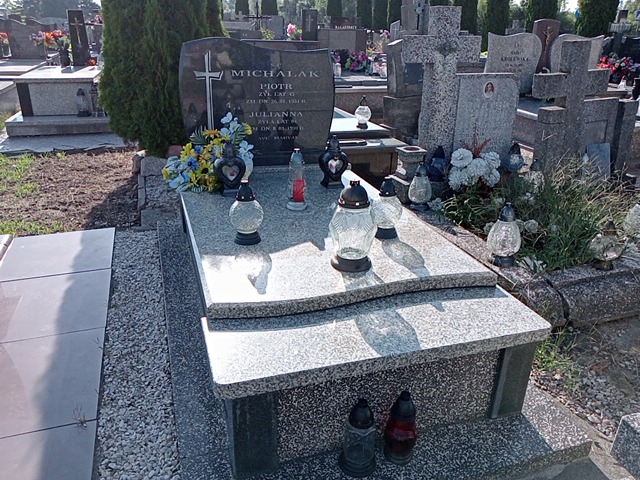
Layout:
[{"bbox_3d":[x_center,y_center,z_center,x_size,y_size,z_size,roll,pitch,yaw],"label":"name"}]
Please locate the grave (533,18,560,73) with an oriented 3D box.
[{"bbox_3d":[2.755,-2.268,6.406,0.340,0.850,0.090,-6,24,-17],"label":"grave"}]

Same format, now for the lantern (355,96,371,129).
[{"bbox_3d":[0.373,-1.103,4.467,0.138,0.245,0.138,1,21,0],"label":"lantern"}]

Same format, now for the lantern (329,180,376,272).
[{"bbox_3d":[0.120,-0.055,1.837,0.167,0.316,0.167,2,23,-1],"label":"lantern"}]

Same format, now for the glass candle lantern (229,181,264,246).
[{"bbox_3d":[-0.286,-0.114,2.033,0.136,0.244,0.136,-6,24,-17],"label":"glass candle lantern"}]

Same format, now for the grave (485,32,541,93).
[{"bbox_3d":[2.117,-1.926,5.650,0.610,0.650,0.120,-3,22,-10],"label":"grave"}]

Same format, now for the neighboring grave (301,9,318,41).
[{"bbox_3d":[-0.232,-4.890,11.775,0.370,0.760,0.100,-6,24,-17],"label":"neighboring grave"}]

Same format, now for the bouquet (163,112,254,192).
[{"bbox_3d":[-0.570,-0.459,2.675,0.467,0.370,0.280,-5,22,-17],"label":"bouquet"}]

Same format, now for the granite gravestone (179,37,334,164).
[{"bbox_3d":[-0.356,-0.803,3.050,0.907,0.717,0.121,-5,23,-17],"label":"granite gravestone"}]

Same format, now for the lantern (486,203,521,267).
[{"bbox_3d":[0.745,-0.025,2.076,0.134,0.257,0.134,-5,22,-17],"label":"lantern"}]

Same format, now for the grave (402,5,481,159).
[{"bbox_3d":[0.811,-1.032,3.554,0.530,1.050,0.140,-6,24,-17],"label":"grave"}]

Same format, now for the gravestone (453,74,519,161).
[{"bbox_3d":[1.202,-0.868,3.787,0.500,0.620,0.070,-6,24,-17],"label":"gravestone"}]

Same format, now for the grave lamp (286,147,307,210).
[{"bbox_3d":[-0.105,-0.286,2.407,0.088,0.277,0.088,-6,24,-17],"label":"grave lamp"}]

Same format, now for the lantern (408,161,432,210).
[{"bbox_3d":[0.540,-0.292,2.748,0.125,0.257,0.125,-5,22,-17],"label":"lantern"}]

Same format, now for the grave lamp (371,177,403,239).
[{"bbox_3d":[0.255,-0.123,1.956,0.117,0.228,0.117,1,21,0],"label":"grave lamp"}]

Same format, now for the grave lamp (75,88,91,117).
[{"bbox_3d":[-2.423,-1.402,5.273,0.148,0.263,0.148,-5,22,-17],"label":"grave lamp"}]

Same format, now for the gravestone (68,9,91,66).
[{"bbox_3d":[-3.206,-2.682,6.873,0.215,0.720,0.080,-6,24,-17],"label":"gravestone"}]

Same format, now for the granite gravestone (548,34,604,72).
[{"bbox_3d":[2.860,-1.962,5.782,0.600,0.650,0.120,-3,22,-10],"label":"granite gravestone"}]

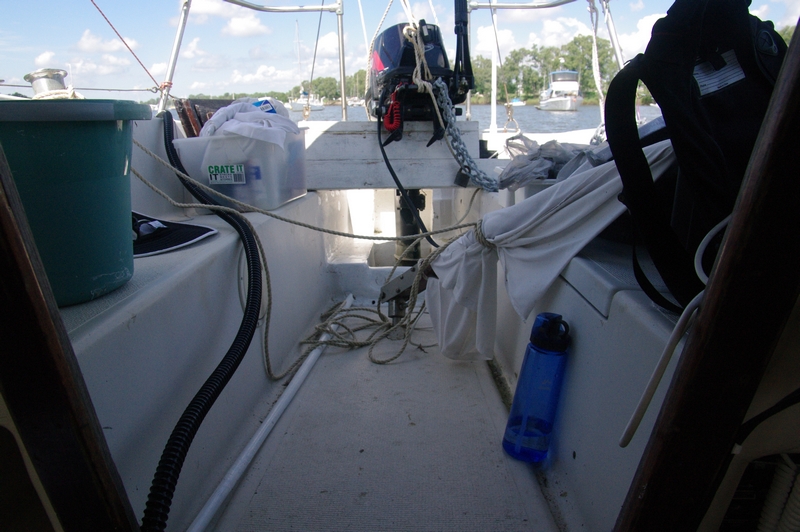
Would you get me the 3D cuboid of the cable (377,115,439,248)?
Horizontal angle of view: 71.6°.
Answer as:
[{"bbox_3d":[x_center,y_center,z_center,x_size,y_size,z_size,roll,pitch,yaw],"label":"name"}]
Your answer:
[{"bbox_3d":[0.015,-0.286,1.793,0.190,0.360,0.380,0,17,0],"label":"cable"}]

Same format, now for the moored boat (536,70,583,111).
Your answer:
[{"bbox_3d":[16.523,-18.090,57.218,3.400,4.100,9.800,3,17,9],"label":"moored boat"}]

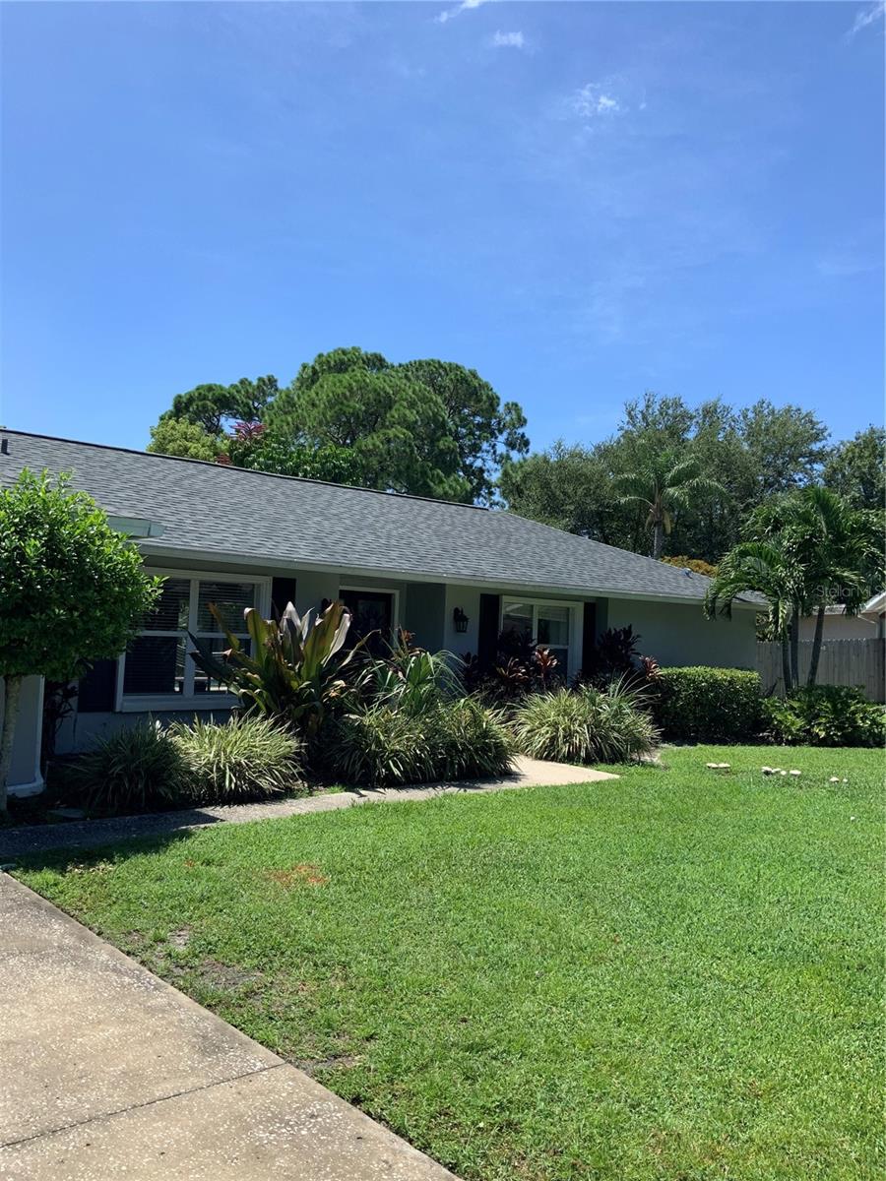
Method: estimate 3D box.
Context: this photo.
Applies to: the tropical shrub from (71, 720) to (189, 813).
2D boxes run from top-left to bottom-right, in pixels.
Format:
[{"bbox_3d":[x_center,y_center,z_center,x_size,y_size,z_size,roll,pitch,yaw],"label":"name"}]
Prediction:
[{"bbox_3d":[-2.669,1.431,8.450,1.000,0.670,0.950,3,-3,-17],"label":"tropical shrub"}]

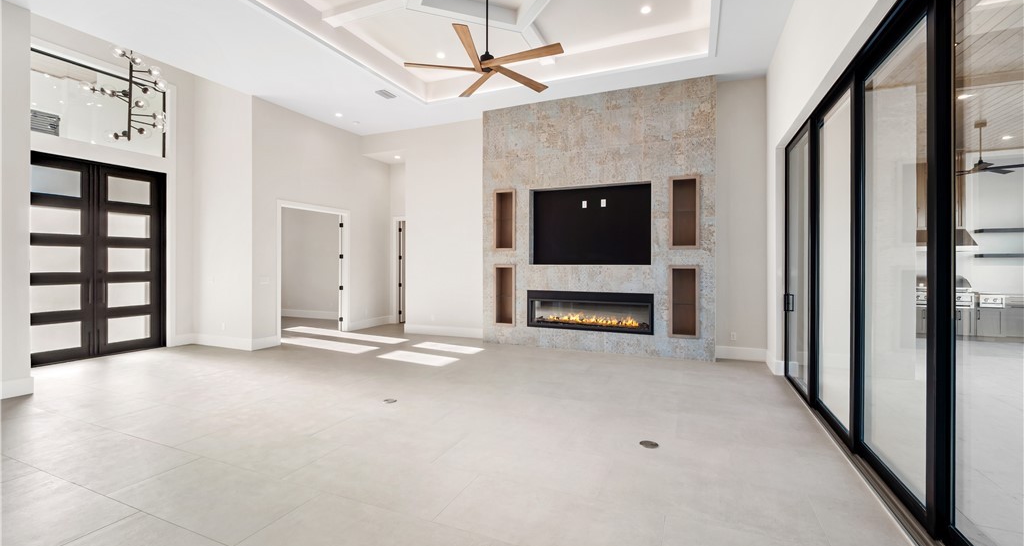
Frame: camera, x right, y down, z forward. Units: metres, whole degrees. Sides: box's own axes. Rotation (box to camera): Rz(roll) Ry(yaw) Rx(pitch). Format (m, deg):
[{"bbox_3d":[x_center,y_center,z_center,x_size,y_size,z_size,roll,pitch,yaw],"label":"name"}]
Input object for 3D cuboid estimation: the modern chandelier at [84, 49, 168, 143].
[{"bbox_3d":[-5.718,-2.648,6.127,0.980,1.380,0.980,0,1,23],"label":"modern chandelier"}]

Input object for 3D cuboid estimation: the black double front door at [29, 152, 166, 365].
[{"bbox_3d":[-6.459,-0.196,6.422,0.120,3.051,1.854,0,1,23],"label":"black double front door"}]

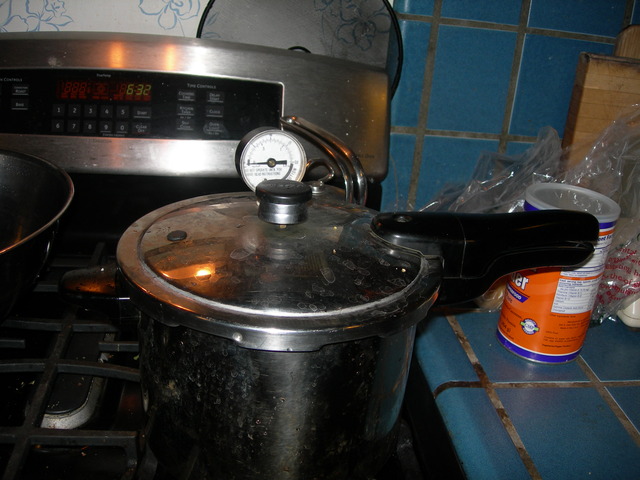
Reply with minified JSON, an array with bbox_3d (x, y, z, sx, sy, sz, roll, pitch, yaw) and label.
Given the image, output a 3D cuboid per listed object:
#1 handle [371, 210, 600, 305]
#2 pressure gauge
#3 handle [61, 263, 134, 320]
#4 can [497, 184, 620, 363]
[{"bbox_3d":[0.135,0.011,0.570,0.206,0.070,0.036,-3,25,-17],"label":"handle"},{"bbox_3d":[-0.039,-0.062,0.565,0.054,0.060,0.028,-4,25,-19],"label":"pressure gauge"},{"bbox_3d":[-0.153,0.038,0.490,0.053,0.030,0.047,-3,25,-17],"label":"handle"},{"bbox_3d":[0.274,0.040,0.822,0.102,0.186,0.102,6,24,2],"label":"can"}]

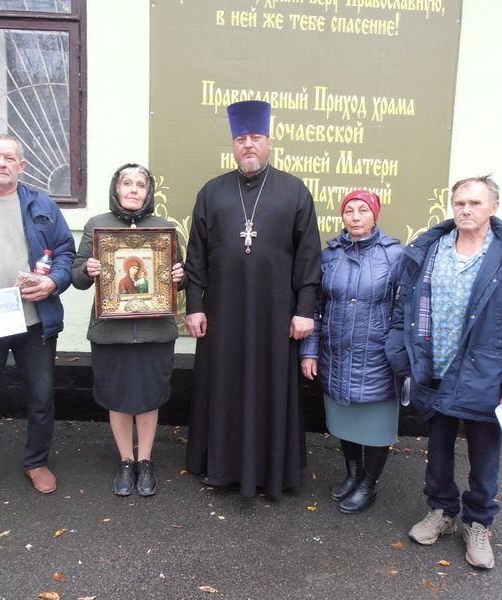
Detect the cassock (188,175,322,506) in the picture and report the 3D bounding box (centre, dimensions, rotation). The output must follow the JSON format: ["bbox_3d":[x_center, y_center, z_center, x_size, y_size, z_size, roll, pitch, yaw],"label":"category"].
[{"bbox_3d":[0.005,0.141,2.790,0.670,1.599,0.400,2,7,0],"label":"cassock"}]

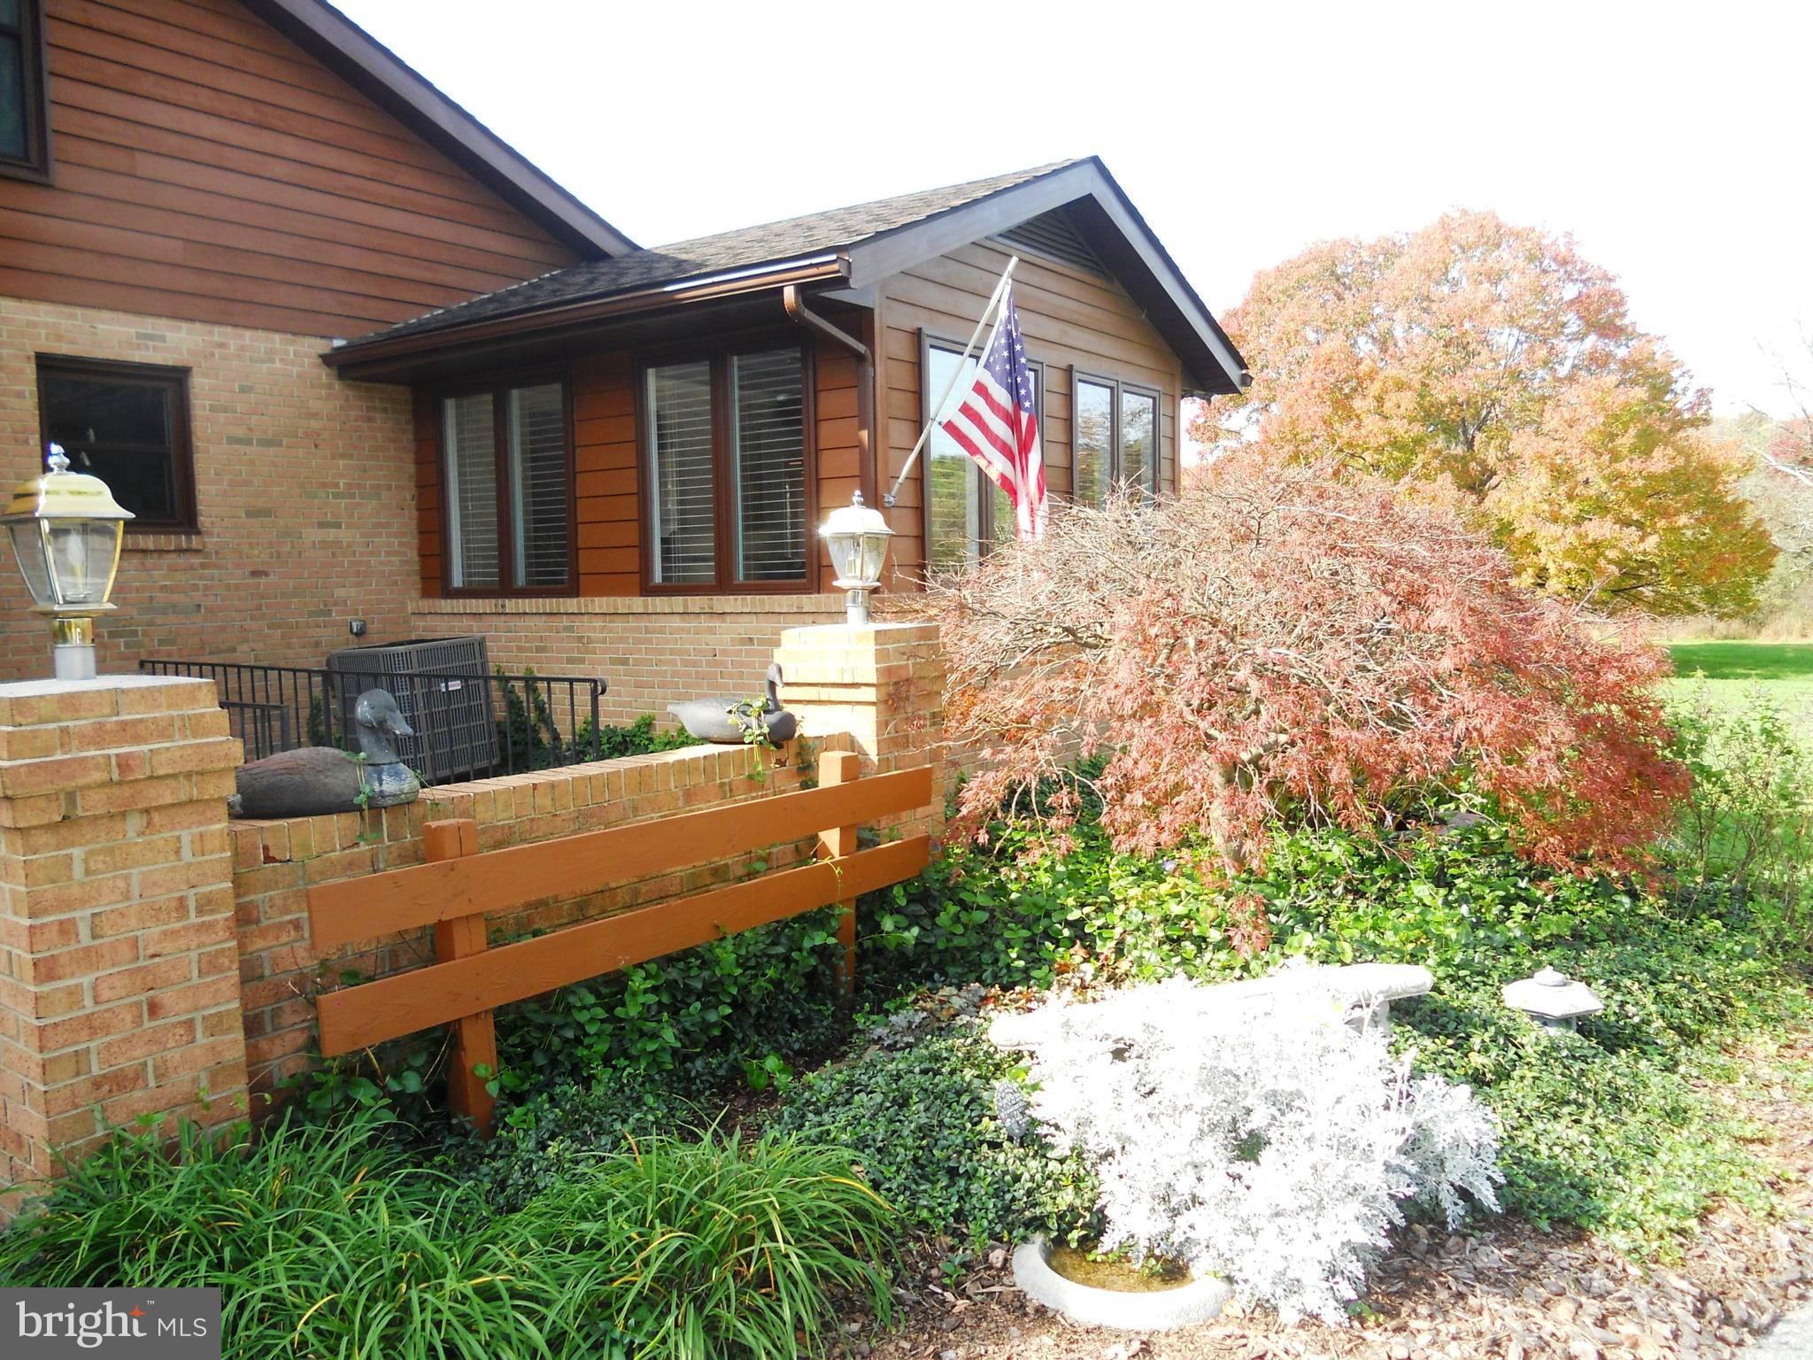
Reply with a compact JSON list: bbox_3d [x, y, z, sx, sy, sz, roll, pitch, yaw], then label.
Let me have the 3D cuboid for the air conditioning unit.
[{"bbox_3d":[-3.084,0.179,8.900,0.681,0.798,0.644,-3,6,26],"label":"air conditioning unit"}]

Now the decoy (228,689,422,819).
[{"bbox_3d":[-1.458,0.177,3.515,0.210,0.295,0.580,2,5,41],"label":"decoy"}]

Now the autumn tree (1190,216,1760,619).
[{"bbox_3d":[10.229,-4.369,25.000,9.300,7.841,9.800,2,5,35],"label":"autumn tree"}]

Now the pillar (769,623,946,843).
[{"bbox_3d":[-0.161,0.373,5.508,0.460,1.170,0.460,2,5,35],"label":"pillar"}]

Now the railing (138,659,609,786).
[{"bbox_3d":[-2.405,0.403,5.978,3.394,0.900,0.050,2,5,37],"label":"railing"}]

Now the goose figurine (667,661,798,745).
[{"bbox_3d":[-0.584,0.077,4.847,0.560,0.290,0.200,2,5,38],"label":"goose figurine"}]

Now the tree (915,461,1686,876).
[{"bbox_3d":[1.620,-0.015,5.800,2.900,1.800,3.050,2,5,35],"label":"tree"}]

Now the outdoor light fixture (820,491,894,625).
[{"bbox_3d":[-0.197,-0.463,5.456,0.270,0.515,0.270,2,5,35],"label":"outdoor light fixture"}]

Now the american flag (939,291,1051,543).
[{"bbox_3d":[0.450,-1.349,7.300,0.550,1.400,0.220,2,5,35],"label":"american flag"}]

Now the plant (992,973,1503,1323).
[{"bbox_3d":[0.760,0.952,3.100,1.000,0.530,0.750,-1,4,0],"label":"plant"}]

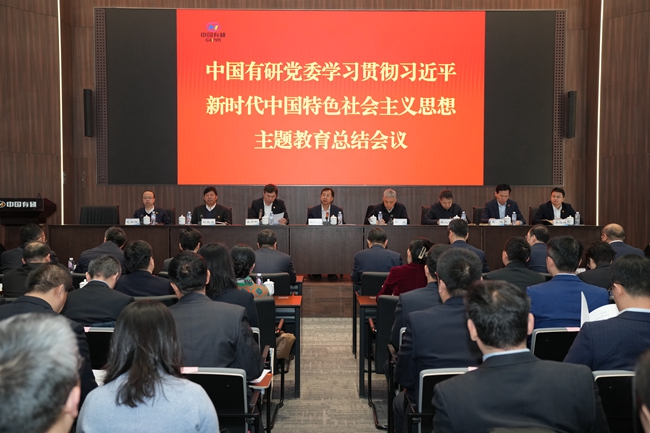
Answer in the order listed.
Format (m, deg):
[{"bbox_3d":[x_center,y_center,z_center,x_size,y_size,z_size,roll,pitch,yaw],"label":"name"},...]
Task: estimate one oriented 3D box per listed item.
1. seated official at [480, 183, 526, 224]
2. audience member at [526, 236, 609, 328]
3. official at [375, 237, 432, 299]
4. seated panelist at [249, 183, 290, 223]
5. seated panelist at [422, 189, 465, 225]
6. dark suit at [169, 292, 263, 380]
[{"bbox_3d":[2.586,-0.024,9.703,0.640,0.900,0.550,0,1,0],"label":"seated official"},{"bbox_3d":[1.362,0.777,3.880,0.510,1.335,0.750,0,1,-7],"label":"audience member"},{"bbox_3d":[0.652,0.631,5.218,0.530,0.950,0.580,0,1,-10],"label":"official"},{"bbox_3d":[-0.821,0.201,9.650,0.570,1.362,0.750,0,1,-3],"label":"seated panelist"},{"bbox_3d":[1.774,0.237,9.650,0.600,1.289,0.750,0,1,3],"label":"seated panelist"},{"bbox_3d":[-0.584,0.672,3.238,0.570,0.620,0.420,0,1,0],"label":"dark suit"}]

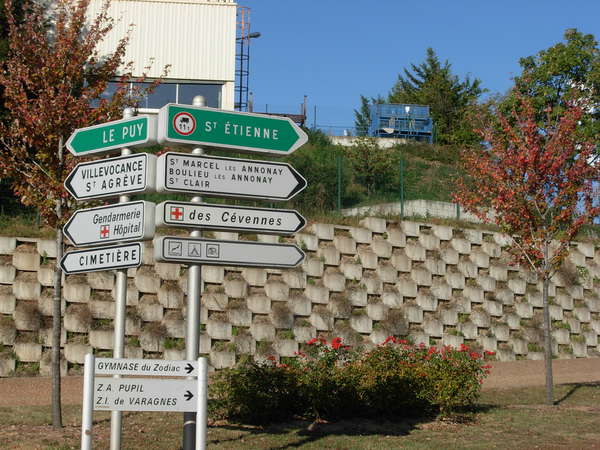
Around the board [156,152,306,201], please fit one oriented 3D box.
[{"bbox_3d":[-0.709,-0.483,13.972,1.661,0.413,0.184,5,-10,-26],"label":"board"}]

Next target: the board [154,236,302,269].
[{"bbox_3d":[-0.727,0.308,13.846,1.652,0.260,0.174,5,-10,-26],"label":"board"}]

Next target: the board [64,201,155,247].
[{"bbox_3d":[-2.028,0.008,13.918,1.235,0.402,0.164,-6,-11,38],"label":"board"}]

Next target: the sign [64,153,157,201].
[{"bbox_3d":[-2.022,-0.488,14.005,1.275,0.392,0.164,-6,-11,38],"label":"sign"}]

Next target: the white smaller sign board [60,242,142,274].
[{"bbox_3d":[-2.088,0.354,13.827,1.240,0.251,0.061,-6,-11,38],"label":"white smaller sign board"}]

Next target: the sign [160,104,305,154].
[{"bbox_3d":[-0.693,-0.996,14.047,1.649,0.402,0.184,5,-10,-26],"label":"sign"}]

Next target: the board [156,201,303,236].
[{"bbox_3d":[-0.719,-0.054,13.902,1.661,0.257,0.174,5,-10,-26],"label":"board"}]

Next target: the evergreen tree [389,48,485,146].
[{"bbox_3d":[6.773,-6.177,65.360,4.565,5.061,4.565,1,-9,0],"label":"evergreen tree"}]

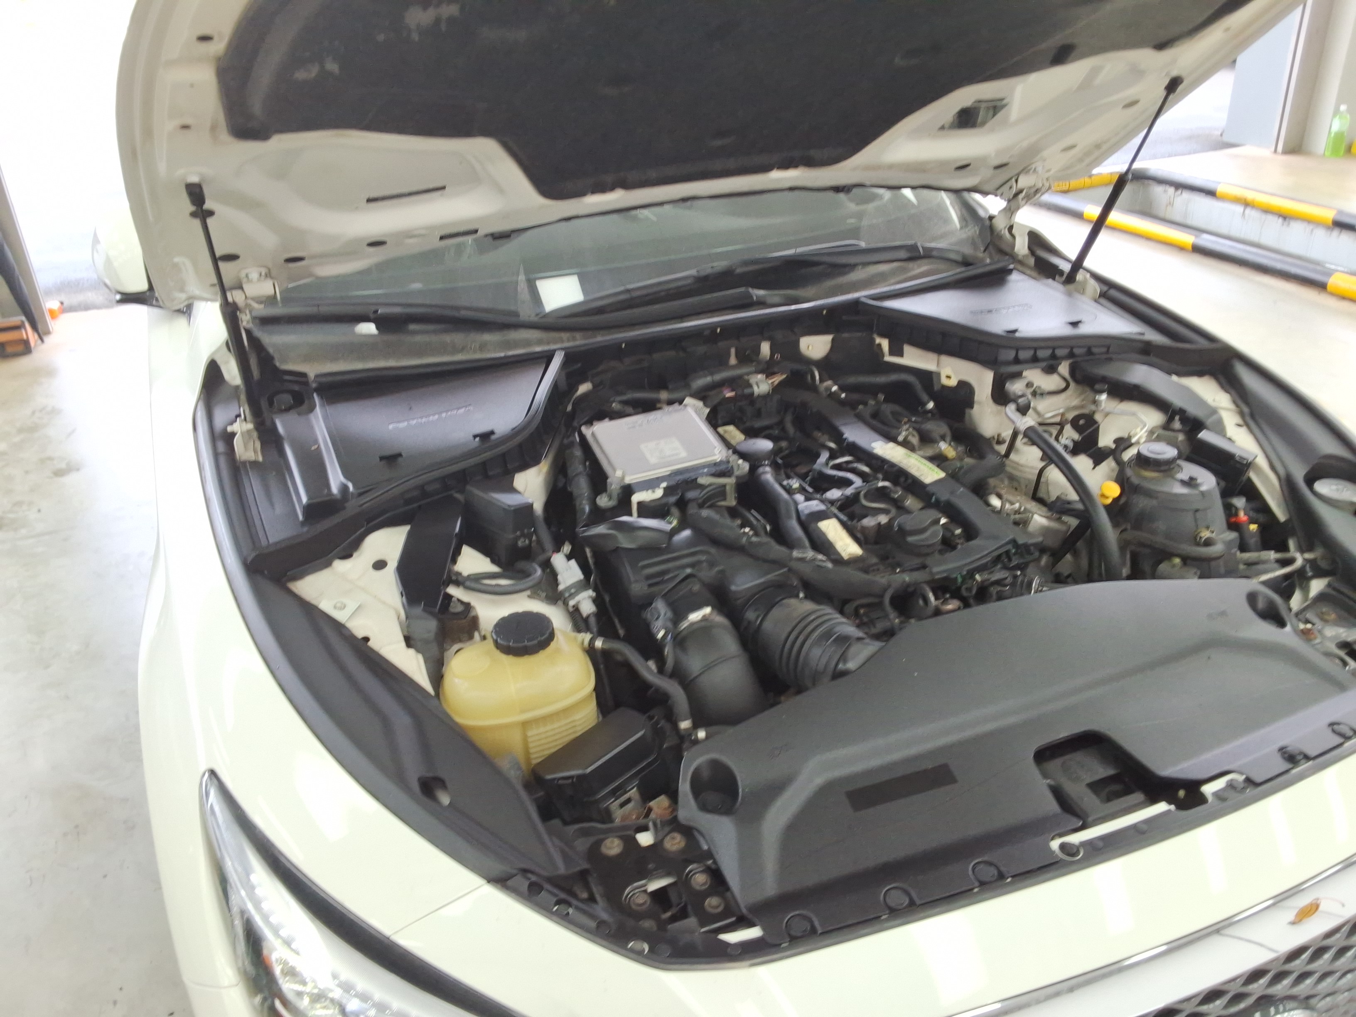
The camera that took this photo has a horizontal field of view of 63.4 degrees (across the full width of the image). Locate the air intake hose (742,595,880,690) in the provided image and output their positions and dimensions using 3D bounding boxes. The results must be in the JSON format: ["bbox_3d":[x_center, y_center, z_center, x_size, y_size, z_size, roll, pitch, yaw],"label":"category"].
[{"bbox_3d":[0.163,0.164,1.310,0.165,0.108,0.098,9,28,24],"label":"air intake hose"}]

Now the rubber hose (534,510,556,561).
[{"bbox_3d":[-0.176,0.035,1.450,0.019,0.063,0.064,-12,27,-17],"label":"rubber hose"}]

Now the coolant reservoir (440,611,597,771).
[{"bbox_3d":[-0.191,0.224,1.326,0.180,0.185,0.130,-13,27,-19],"label":"coolant reservoir"}]

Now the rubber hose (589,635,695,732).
[{"bbox_3d":[-0.042,0.199,1.274,0.158,0.077,0.030,17,33,36],"label":"rubber hose"}]

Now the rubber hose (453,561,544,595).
[{"bbox_3d":[-0.230,0.089,1.405,0.110,0.030,0.038,-8,26,-10],"label":"rubber hose"}]

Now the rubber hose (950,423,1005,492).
[{"bbox_3d":[0.464,-0.082,1.695,0.073,0.071,0.137,0,26,6],"label":"rubber hose"}]

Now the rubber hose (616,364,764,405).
[{"bbox_3d":[0.020,-0.189,1.701,0.244,0.046,0.049,-8,26,-10],"label":"rubber hose"}]

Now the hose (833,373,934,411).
[{"bbox_3d":[0.335,-0.192,1.790,0.168,0.057,0.051,3,27,14],"label":"hose"}]

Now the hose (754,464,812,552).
[{"bbox_3d":[0.152,-0.005,1.564,0.026,0.060,0.178,-9,26,-12],"label":"hose"}]

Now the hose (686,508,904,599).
[{"bbox_3d":[0.140,0.060,1.435,0.319,0.074,0.067,12,30,30],"label":"hose"}]

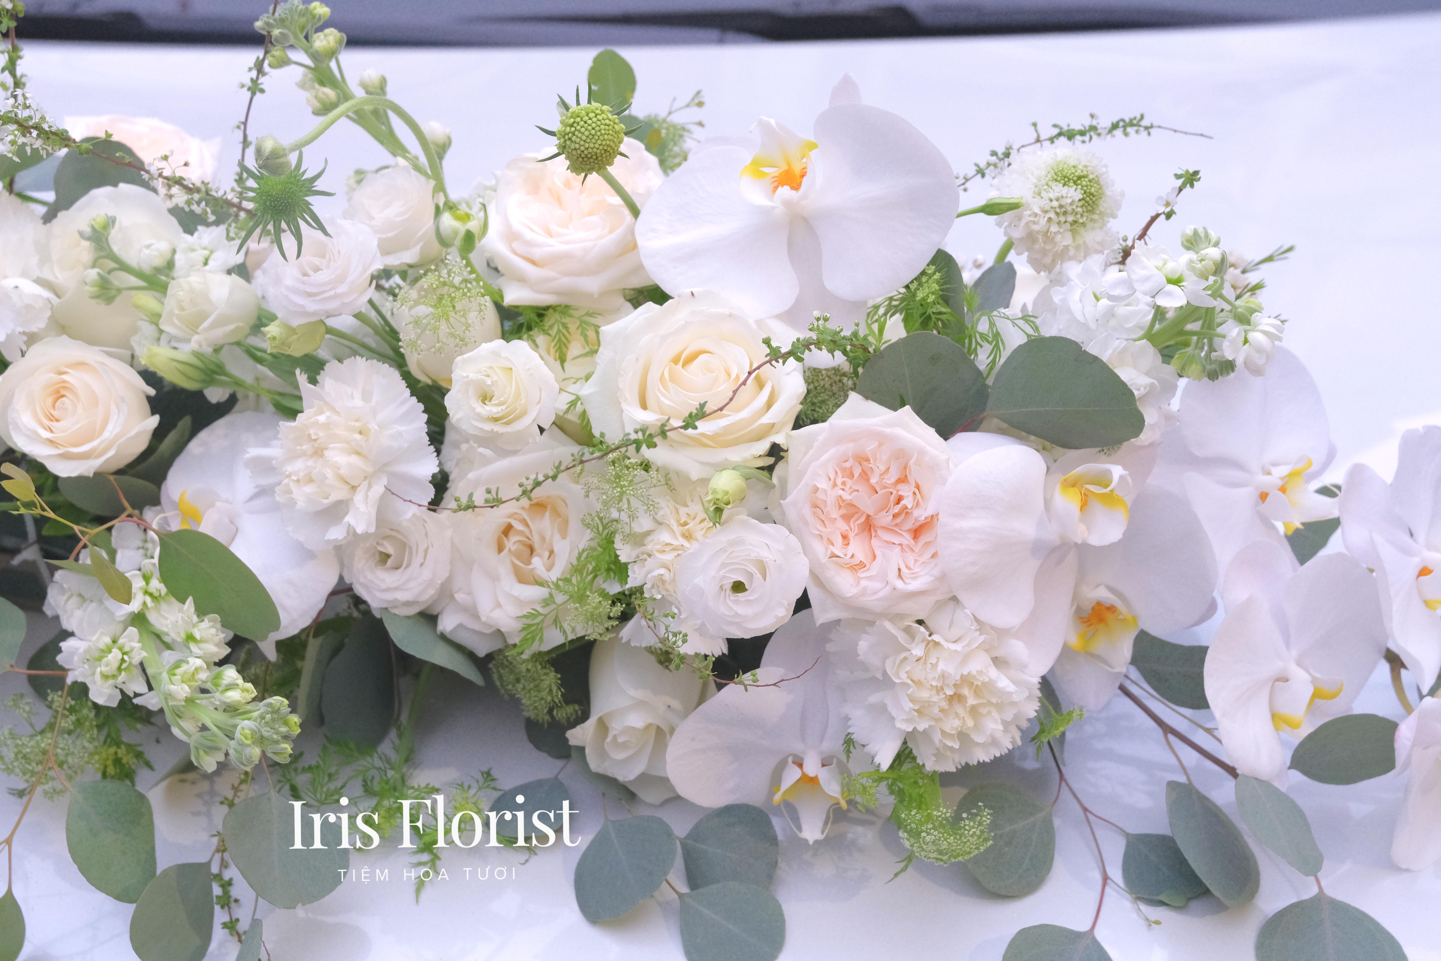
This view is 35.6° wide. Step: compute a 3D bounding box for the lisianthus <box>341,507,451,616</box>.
[{"bbox_3d":[-0.145,0.036,1.000,0.050,0.036,0.050,0,78,1],"label":"lisianthus"}]

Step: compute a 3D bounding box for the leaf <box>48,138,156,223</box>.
[{"bbox_3d":[-0.258,-0.122,0.935,0.042,0.009,0.046,14,69,2],"label":"leaf"}]

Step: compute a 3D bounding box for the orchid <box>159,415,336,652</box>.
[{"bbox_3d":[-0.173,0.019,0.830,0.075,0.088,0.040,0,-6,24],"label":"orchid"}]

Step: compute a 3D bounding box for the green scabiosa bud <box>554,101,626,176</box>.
[{"bbox_3d":[-0.049,-0.126,0.830,0.026,0.023,0.027,0,72,12],"label":"green scabiosa bud"}]

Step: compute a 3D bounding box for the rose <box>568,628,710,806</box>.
[{"bbox_3d":[-0.035,0.106,1.010,0.067,0.067,0.076,4,37,5],"label":"rose"}]

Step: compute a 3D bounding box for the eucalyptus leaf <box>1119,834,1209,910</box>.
[{"bbox_3d":[0.197,0.172,0.990,0.048,0.008,0.042,33,60,22],"label":"eucalyptus leaf"}]

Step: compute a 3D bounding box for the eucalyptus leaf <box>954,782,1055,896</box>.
[{"bbox_3d":[0.106,0.134,0.840,0.041,0.008,0.040,-30,63,-21],"label":"eucalyptus leaf"}]

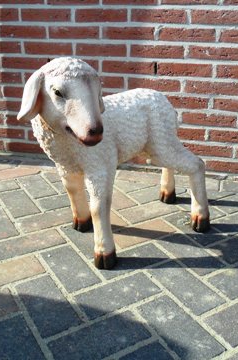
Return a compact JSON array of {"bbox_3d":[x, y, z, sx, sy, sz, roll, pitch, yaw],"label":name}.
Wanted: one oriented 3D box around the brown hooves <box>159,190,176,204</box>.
[{"bbox_3d":[0.172,0.054,1.308,0.049,0.042,0.045,-15,27,-37],"label":"brown hooves"}]

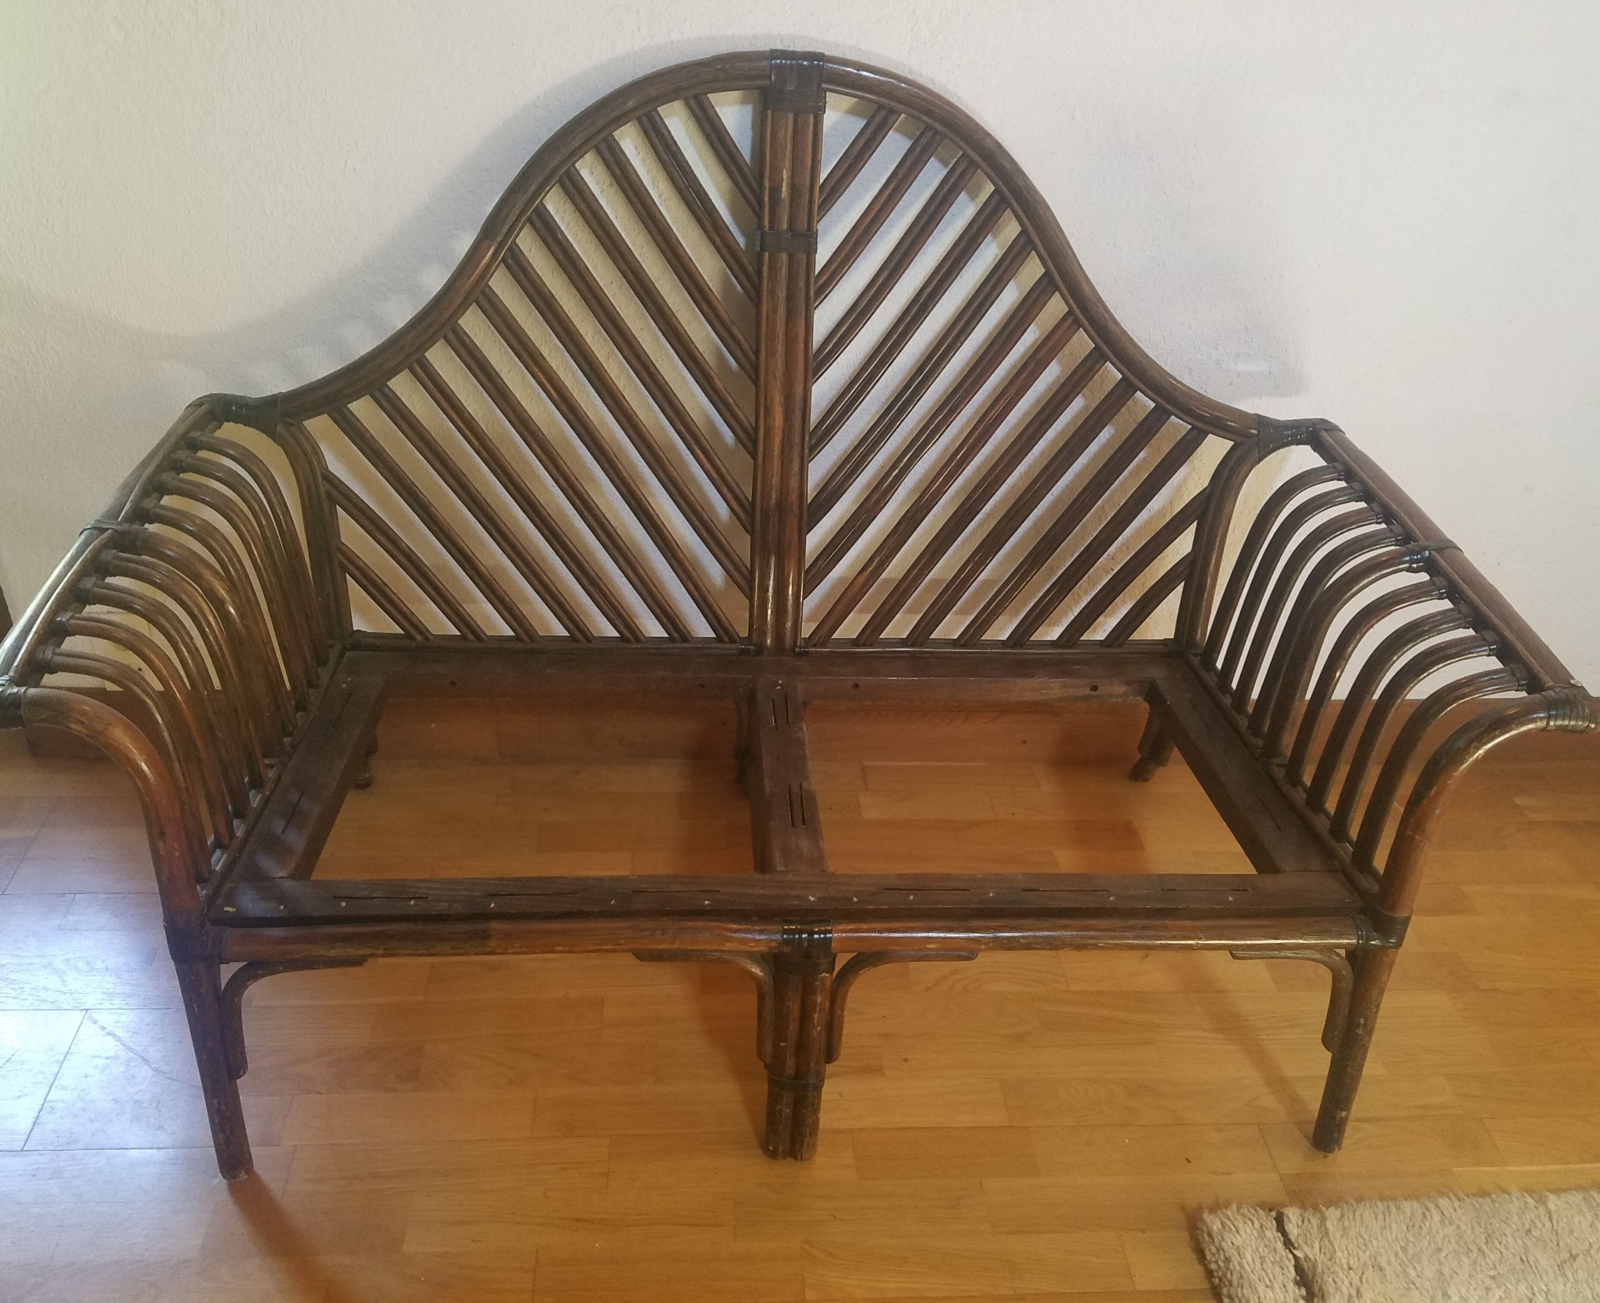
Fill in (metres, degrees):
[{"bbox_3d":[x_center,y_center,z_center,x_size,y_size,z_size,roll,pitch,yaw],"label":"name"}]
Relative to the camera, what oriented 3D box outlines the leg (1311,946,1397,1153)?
[{"bbox_3d":[0.591,0.431,1.405,0.044,0.292,0.044,-3,30,-3],"label":"leg"}]

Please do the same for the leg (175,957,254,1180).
[{"bbox_3d":[-0.579,0.419,1.300,0.044,0.292,0.044,1,29,-6],"label":"leg"}]

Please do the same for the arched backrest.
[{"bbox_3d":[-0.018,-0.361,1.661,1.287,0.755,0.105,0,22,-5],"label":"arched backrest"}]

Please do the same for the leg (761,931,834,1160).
[{"bbox_3d":[-0.004,0.414,1.345,0.059,0.318,0.049,0,29,-5],"label":"leg"}]

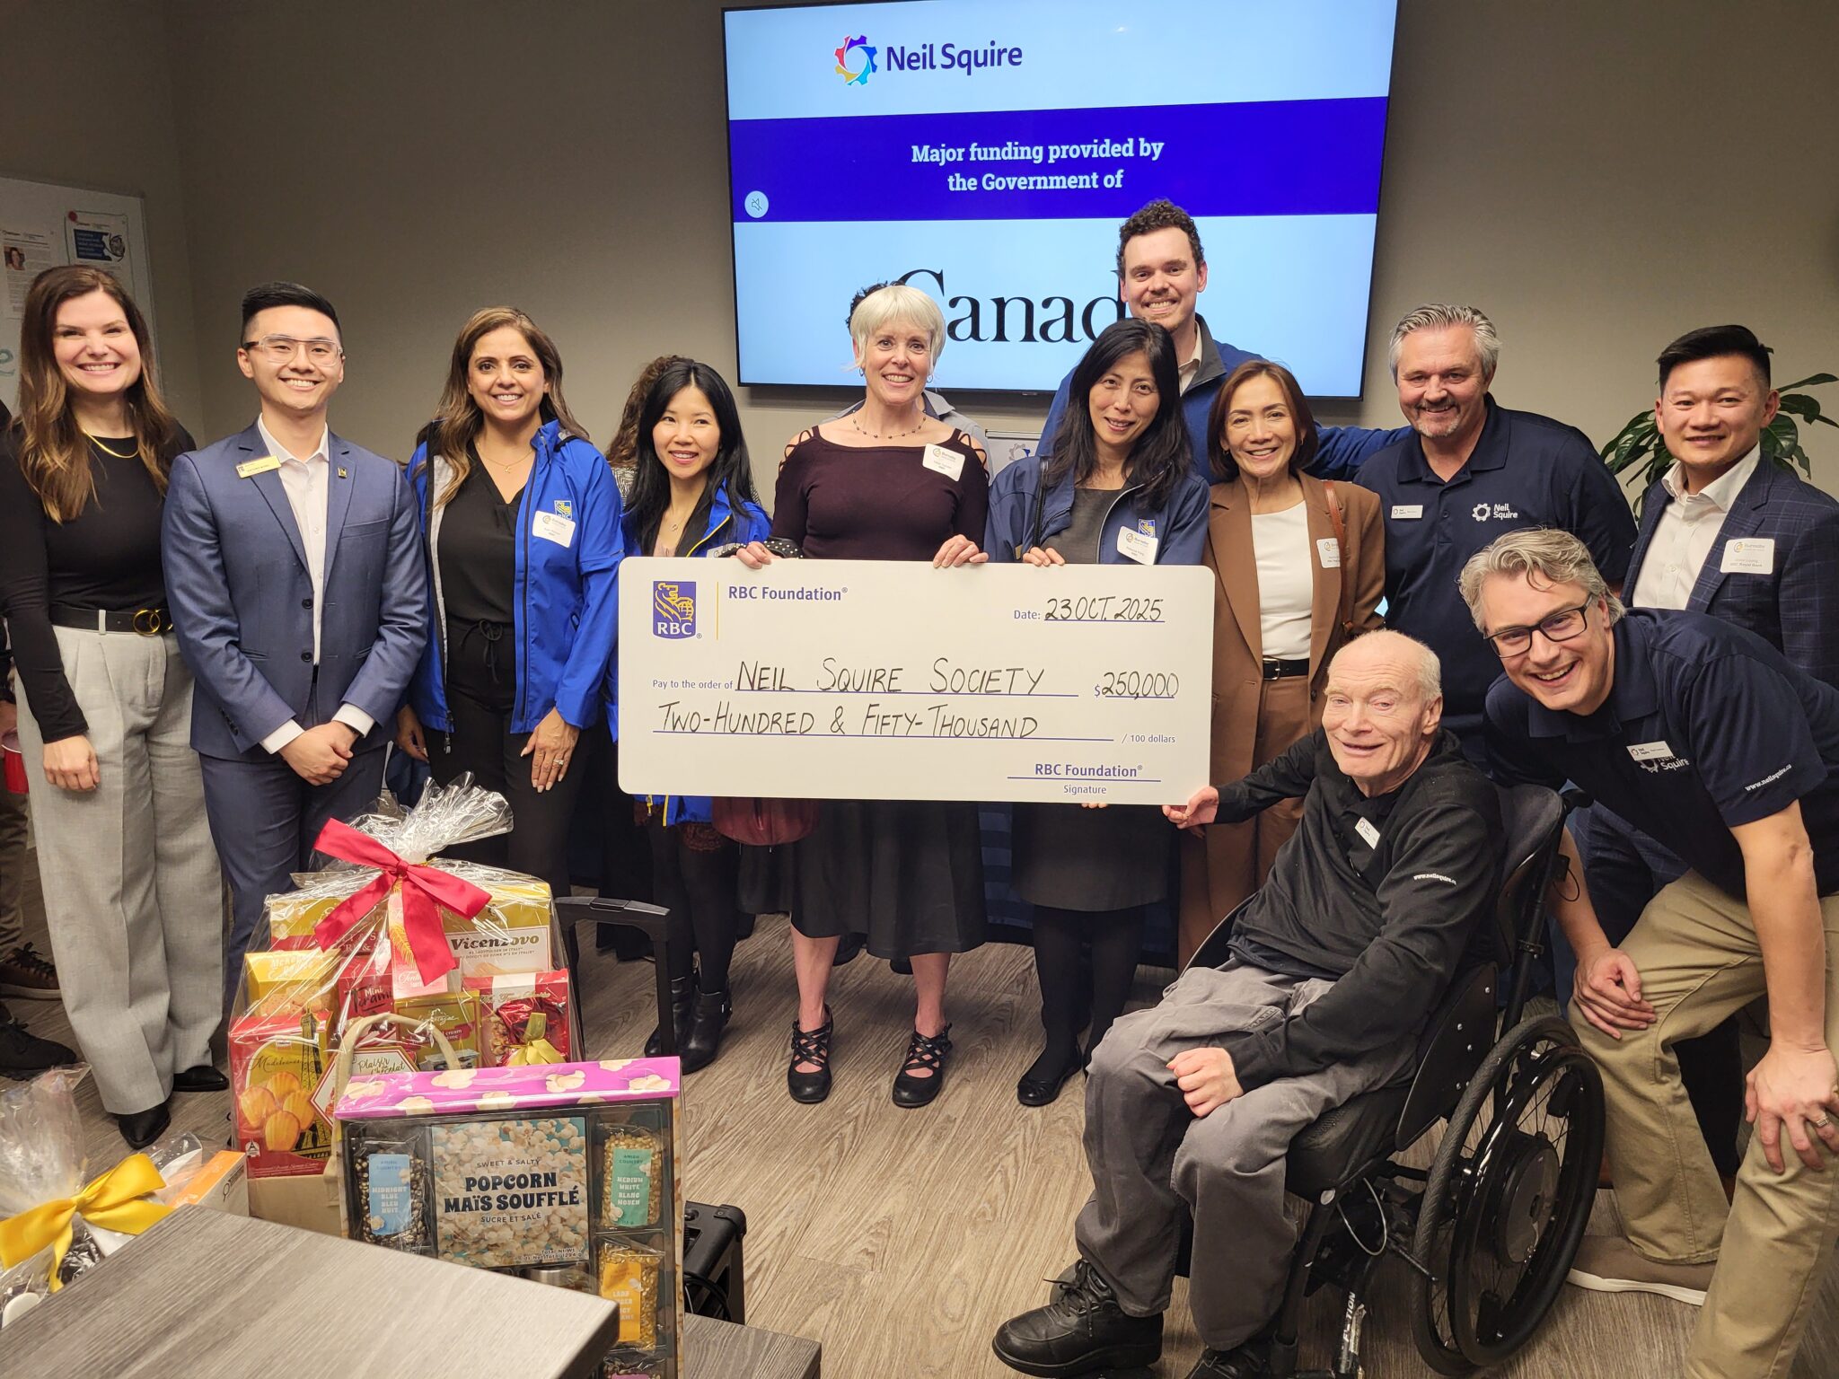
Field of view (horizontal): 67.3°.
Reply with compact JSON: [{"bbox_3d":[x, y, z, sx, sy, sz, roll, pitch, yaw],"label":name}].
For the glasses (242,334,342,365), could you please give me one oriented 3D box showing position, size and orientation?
[{"bbox_3d":[-1.189,-0.647,2.627,0.143,0.044,0.145,-1,10,-34],"label":"glasses"}]

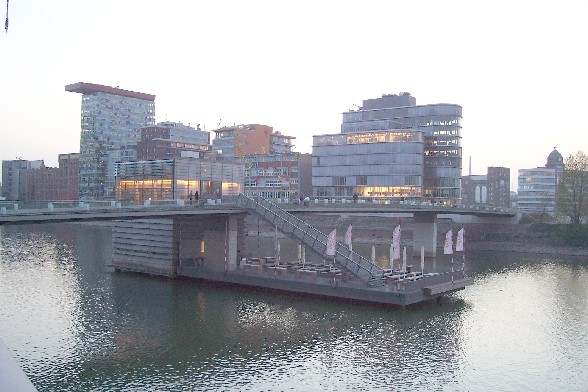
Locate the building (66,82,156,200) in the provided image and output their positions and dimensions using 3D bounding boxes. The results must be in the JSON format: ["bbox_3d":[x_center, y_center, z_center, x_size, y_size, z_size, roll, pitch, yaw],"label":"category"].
[{"bbox_3d":[-102.208,-28.015,315.950,13.980,62.550,50.340,0,0,34],"label":"building"}]

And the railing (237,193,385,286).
[{"bbox_3d":[1.850,4.608,65.164,18.100,9.550,3.200,0,0,33],"label":"railing"}]

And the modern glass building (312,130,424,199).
[{"bbox_3d":[28.193,-8.777,202.738,38.570,25.780,18.000,0,0,34],"label":"modern glass building"}]

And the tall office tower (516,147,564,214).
[{"bbox_3d":[135.533,-8.563,305.070,24.000,35.250,22.000,1,0,17],"label":"tall office tower"}]

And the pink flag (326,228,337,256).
[{"bbox_3d":[3.897,4.895,58.471,1.000,2.950,0.200,1,0,-6],"label":"pink flag"}]

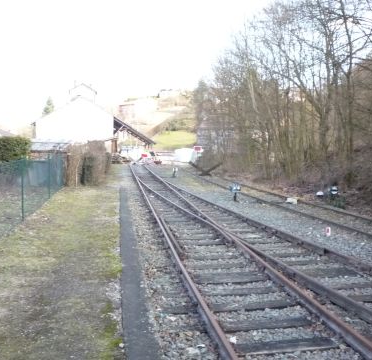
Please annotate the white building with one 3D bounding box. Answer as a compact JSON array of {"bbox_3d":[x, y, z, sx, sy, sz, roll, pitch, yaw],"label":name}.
[{"bbox_3d":[-14.300,-7.100,59.000,9.700,9.100,10.500,0,4,-8],"label":"white building"}]

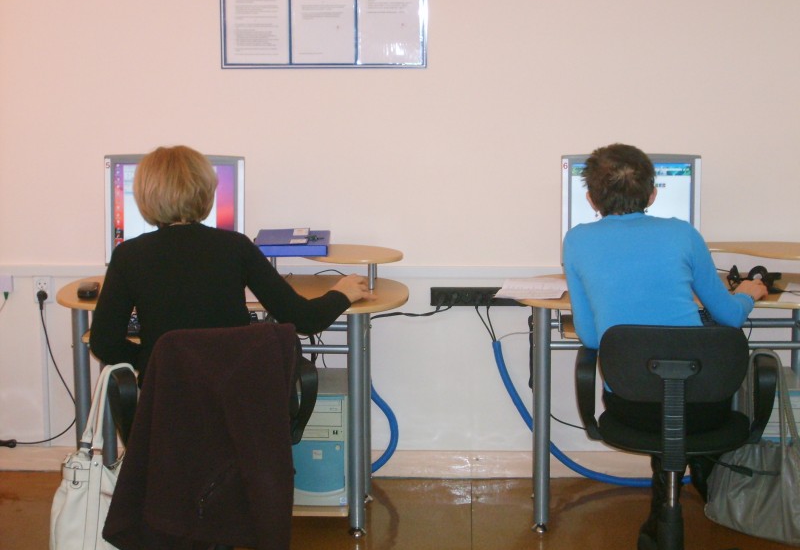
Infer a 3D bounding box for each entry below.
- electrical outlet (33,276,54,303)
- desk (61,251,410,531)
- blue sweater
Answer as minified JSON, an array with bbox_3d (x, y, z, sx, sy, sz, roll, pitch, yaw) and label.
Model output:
[{"bbox_3d":[-1.266,0.052,4.992,0.066,0.094,0.040,0,9,2],"label":"electrical outlet"},{"bbox_3d":[-0.530,0.355,4.684,1.120,0.855,0.650,0,9,2],"label":"desk"},{"bbox_3d":[0.742,0.052,4.052,0.570,0.470,0.500,0,9,2],"label":"blue sweater"}]

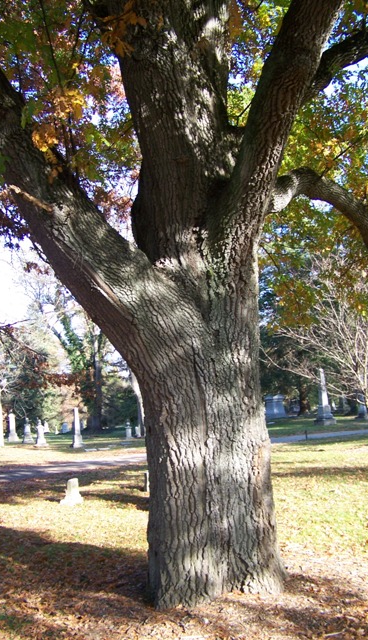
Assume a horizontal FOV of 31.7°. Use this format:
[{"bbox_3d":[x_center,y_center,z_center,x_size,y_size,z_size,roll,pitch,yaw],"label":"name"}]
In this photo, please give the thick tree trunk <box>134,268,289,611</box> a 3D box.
[{"bbox_3d":[0.189,0.993,6.101,1.230,2.900,1.180,-4,-8,1],"label":"thick tree trunk"}]

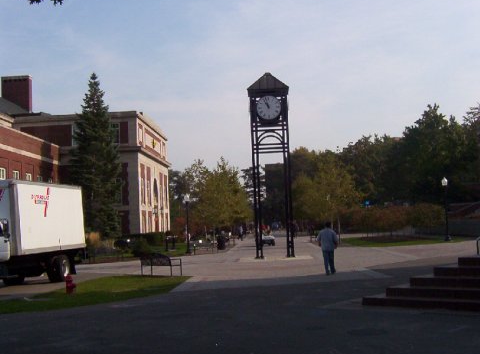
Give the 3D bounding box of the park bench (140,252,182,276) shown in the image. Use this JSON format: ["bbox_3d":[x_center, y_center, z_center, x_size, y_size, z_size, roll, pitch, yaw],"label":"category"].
[{"bbox_3d":[-2.880,3.215,24.475,1.500,0.830,0.620,-5,-5,36],"label":"park bench"}]

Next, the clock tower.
[{"bbox_3d":[1.687,-0.555,35.341,2.100,9.600,2.100,-2,-4,3],"label":"clock tower"}]

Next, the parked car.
[{"bbox_3d":[2.199,5.011,56.039,1.650,1.500,3.700,-2,-4,2],"label":"parked car"}]

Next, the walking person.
[{"bbox_3d":[2.915,2.376,22.125,0.640,1.730,0.400,-2,-4,3],"label":"walking person"}]

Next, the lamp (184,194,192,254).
[{"bbox_3d":[-3.537,3.124,44.892,0.450,4.050,0.450,-2,-4,0],"label":"lamp"}]

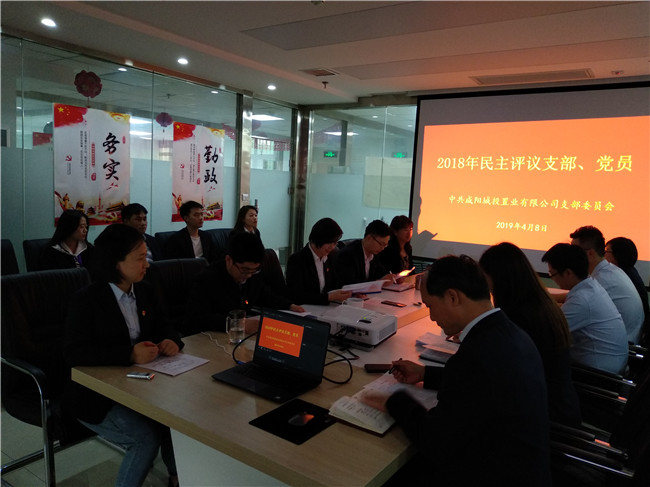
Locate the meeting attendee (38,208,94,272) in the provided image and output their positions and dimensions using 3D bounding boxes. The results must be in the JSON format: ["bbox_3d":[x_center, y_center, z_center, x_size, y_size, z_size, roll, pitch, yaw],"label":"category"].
[{"bbox_3d":[-1.575,0.410,3.203,0.780,1.240,0.500,7,8,28],"label":"meeting attendee"}]

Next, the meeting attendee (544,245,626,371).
[{"bbox_3d":[1.335,0.640,2.817,0.710,1.260,0.520,7,8,33],"label":"meeting attendee"}]

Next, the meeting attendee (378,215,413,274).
[{"bbox_3d":[0.724,0.410,4.177,0.750,1.250,0.500,7,8,31],"label":"meeting attendee"}]

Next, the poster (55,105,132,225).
[{"bbox_3d":[-1.794,-0.591,3.814,0.010,0.890,0.600,8,8,36],"label":"poster"}]

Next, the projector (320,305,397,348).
[{"bbox_3d":[0.159,0.437,2.577,0.350,0.100,0.315,7,8,30],"label":"projector"}]

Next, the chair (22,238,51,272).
[{"bbox_3d":[-1.681,0.497,3.364,0.640,1.020,0.570,8,8,36],"label":"chair"}]

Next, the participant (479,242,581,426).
[{"bbox_3d":[0.832,0.660,2.263,0.700,1.300,0.490,7,8,33],"label":"participant"}]

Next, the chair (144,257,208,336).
[{"bbox_3d":[-0.762,0.629,3.019,0.650,1.020,0.570,7,8,33],"label":"chair"}]

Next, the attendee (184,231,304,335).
[{"bbox_3d":[-0.596,0.532,2.887,0.780,1.260,0.620,7,8,28],"label":"attendee"}]

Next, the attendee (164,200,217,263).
[{"bbox_3d":[-1.106,0.288,4.454,0.800,1.320,0.520,7,8,28],"label":"attendee"}]

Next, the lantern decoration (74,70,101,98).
[{"bbox_3d":[-2.181,-1.466,4.500,0.250,0.260,0.260,8,8,36],"label":"lantern decoration"}]

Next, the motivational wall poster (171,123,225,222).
[{"bbox_3d":[-1.184,-0.655,4.633,0.010,0.890,0.600,8,8,36],"label":"motivational wall poster"}]

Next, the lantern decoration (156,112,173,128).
[{"bbox_3d":[-2.434,-1.865,7.400,0.250,0.240,0.250,7,8,33],"label":"lantern decoration"}]

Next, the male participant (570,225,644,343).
[{"bbox_3d":[1.742,0.552,3.244,0.800,1.290,0.520,8,8,36],"label":"male participant"}]

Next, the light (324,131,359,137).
[{"bbox_3d":[0.345,-2.295,10.200,0.600,0.060,0.600,7,8,33],"label":"light"}]

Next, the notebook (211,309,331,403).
[{"bbox_3d":[-0.198,0.403,1.824,0.330,0.218,0.270,8,8,36],"label":"notebook"}]

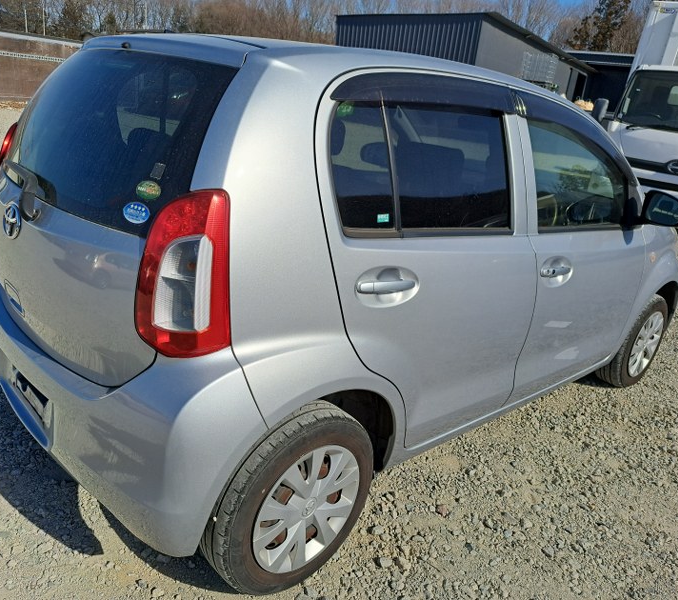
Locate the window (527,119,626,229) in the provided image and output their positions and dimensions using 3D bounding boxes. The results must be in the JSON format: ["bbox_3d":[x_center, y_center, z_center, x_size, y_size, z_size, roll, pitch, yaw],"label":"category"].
[{"bbox_3d":[0.974,-0.492,2.191,0.790,0.395,0.050,-10,11,-40],"label":"window"}]

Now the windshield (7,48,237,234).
[{"bbox_3d":[-0.730,-0.503,1.616,1.140,0.500,0.120,26,0,44],"label":"windshield"}]

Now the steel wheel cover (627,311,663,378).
[{"bbox_3d":[1.745,0.252,3.148,0.387,0.387,0.050,-10,25,-40],"label":"steel wheel cover"}]

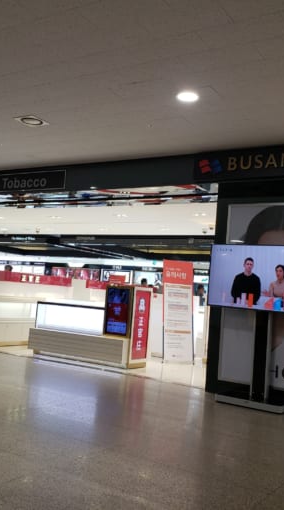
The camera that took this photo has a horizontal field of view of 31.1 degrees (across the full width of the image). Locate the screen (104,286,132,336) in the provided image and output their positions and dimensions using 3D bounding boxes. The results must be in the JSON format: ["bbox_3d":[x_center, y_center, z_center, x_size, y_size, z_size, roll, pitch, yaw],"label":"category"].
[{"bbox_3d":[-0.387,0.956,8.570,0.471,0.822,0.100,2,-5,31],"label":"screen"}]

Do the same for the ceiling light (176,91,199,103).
[{"bbox_3d":[0.445,-1.547,4.970,0.200,0.040,0.200,4,-3,0],"label":"ceiling light"}]

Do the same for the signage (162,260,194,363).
[{"bbox_3d":[0.676,1.016,9.172,0.600,1.830,0.200,4,-8,-12],"label":"signage"}]

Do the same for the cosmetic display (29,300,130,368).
[{"bbox_3d":[-0.989,1.342,8.879,2.040,0.930,0.500,2,-3,27],"label":"cosmetic display"}]

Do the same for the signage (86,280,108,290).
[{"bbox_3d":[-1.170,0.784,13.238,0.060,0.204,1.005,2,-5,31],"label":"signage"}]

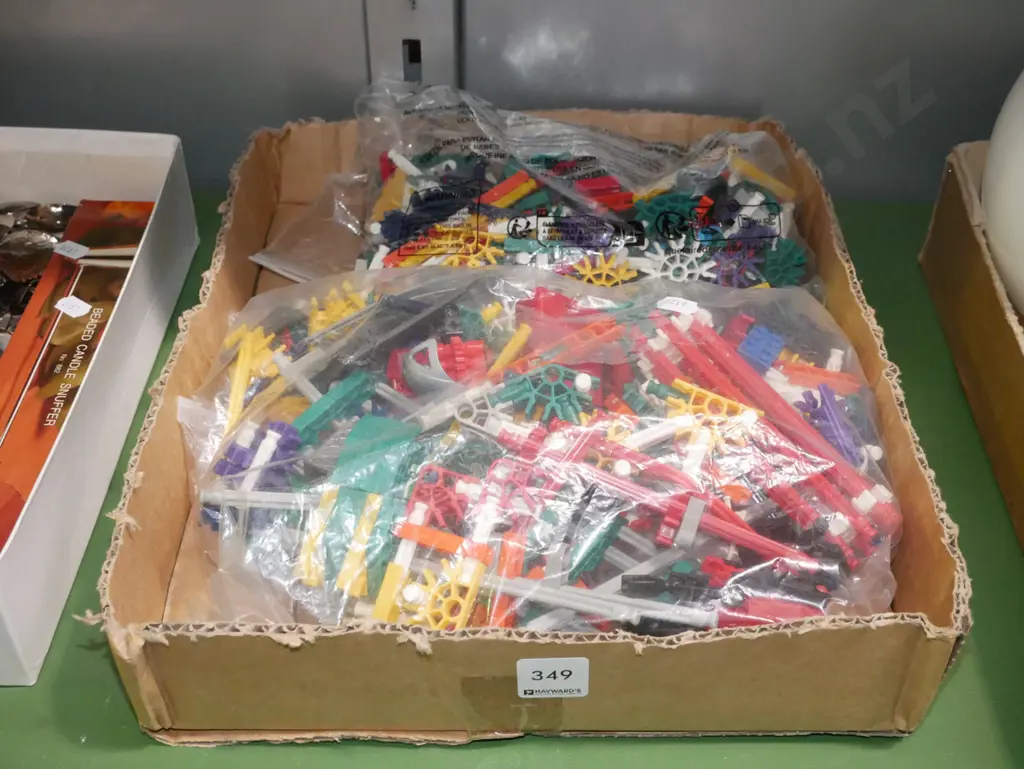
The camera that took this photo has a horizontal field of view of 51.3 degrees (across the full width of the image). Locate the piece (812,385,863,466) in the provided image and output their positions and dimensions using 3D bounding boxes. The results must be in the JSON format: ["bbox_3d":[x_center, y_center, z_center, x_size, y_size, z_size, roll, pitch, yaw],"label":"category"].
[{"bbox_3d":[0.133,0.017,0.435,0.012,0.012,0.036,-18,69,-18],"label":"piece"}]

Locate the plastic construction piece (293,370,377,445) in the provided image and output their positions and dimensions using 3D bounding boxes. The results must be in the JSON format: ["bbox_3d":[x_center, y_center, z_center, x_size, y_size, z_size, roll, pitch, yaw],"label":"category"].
[{"bbox_3d":[-0.069,0.009,0.414,0.036,0.020,0.008,-36,68,-8],"label":"plastic construction piece"}]

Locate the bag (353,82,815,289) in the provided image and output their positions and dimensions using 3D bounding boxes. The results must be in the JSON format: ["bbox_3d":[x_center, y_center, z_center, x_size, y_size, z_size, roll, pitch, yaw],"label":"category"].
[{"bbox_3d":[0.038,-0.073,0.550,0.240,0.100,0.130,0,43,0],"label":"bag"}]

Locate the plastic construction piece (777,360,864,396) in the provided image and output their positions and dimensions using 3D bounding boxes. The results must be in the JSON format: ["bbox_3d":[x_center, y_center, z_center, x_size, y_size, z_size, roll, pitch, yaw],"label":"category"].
[{"bbox_3d":[0.130,-0.002,0.450,0.034,0.008,0.009,20,46,20],"label":"plastic construction piece"}]

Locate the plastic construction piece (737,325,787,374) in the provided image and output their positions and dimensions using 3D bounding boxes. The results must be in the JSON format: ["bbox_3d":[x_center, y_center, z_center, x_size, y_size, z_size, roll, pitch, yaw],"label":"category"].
[{"bbox_3d":[0.109,-0.014,0.466,0.016,0.011,0.016,28,59,15],"label":"plastic construction piece"}]

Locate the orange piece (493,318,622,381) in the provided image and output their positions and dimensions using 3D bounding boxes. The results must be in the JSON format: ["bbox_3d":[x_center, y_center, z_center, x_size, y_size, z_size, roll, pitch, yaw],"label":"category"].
[{"bbox_3d":[0.021,-0.013,0.451,0.061,0.010,0.012,-22,48,-26],"label":"orange piece"}]

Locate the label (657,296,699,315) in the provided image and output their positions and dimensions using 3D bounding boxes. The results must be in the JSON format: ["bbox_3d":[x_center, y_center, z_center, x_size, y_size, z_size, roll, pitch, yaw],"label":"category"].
[{"bbox_3d":[0.074,-0.035,0.475,0.020,0.001,0.011,13,45,13],"label":"label"}]

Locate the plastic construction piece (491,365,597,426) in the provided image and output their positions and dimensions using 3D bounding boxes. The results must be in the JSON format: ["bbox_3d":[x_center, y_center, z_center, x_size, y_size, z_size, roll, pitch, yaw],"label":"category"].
[{"bbox_3d":[0.013,0.004,0.412,0.039,0.008,0.024,1,65,-3],"label":"plastic construction piece"}]

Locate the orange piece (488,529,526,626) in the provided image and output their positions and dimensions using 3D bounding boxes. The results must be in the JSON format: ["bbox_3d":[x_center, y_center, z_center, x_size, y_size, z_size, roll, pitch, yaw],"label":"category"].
[{"bbox_3d":[-0.002,0.074,0.397,0.010,0.009,0.039,6,68,6],"label":"orange piece"}]

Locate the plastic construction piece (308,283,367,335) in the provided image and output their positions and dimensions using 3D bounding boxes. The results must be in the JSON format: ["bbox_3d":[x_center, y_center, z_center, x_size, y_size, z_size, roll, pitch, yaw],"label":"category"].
[{"bbox_3d":[-0.080,-0.035,0.488,0.029,0.018,0.017,-23,48,-23],"label":"plastic construction piece"}]

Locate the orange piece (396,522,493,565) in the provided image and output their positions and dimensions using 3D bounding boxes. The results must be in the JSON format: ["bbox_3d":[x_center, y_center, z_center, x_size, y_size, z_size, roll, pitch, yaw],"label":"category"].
[{"bbox_3d":[-0.026,0.062,0.407,0.038,0.007,0.008,15,45,8],"label":"orange piece"}]

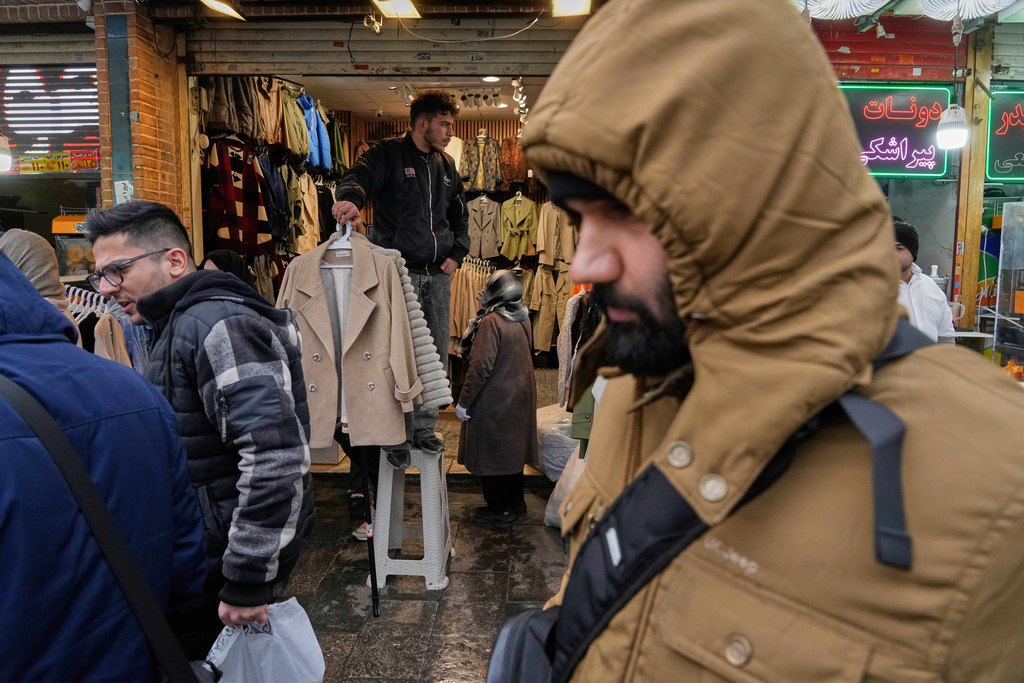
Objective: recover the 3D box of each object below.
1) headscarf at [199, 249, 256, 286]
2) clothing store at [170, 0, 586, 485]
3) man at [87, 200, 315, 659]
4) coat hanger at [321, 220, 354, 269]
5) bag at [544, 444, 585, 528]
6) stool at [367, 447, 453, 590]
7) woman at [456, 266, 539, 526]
[{"bbox_3d":[-1.376,-0.275,3.312,0.260,0.340,0.270,4,5,38],"label":"headscarf"},{"bbox_3d":[-0.870,-0.826,6.854,3.150,3.400,3.600,0,4,0],"label":"clothing store"},{"bbox_3d":[-0.660,0.495,1.560,0.480,1.640,0.540,-1,4,-17],"label":"man"},{"bbox_3d":[-0.762,-0.431,3.000,0.400,0.220,0.030,0,4,-9],"label":"coat hanger"},{"bbox_3d":[0.382,0.846,4.280,0.420,0.550,0.380,1,4,6],"label":"bag"},{"bbox_3d":[-0.501,0.842,3.474,0.410,0.670,0.410,0,4,-1],"label":"stool"},{"bbox_3d":[-0.083,0.334,4.273,0.380,1.570,0.480,3,5,35],"label":"woman"}]

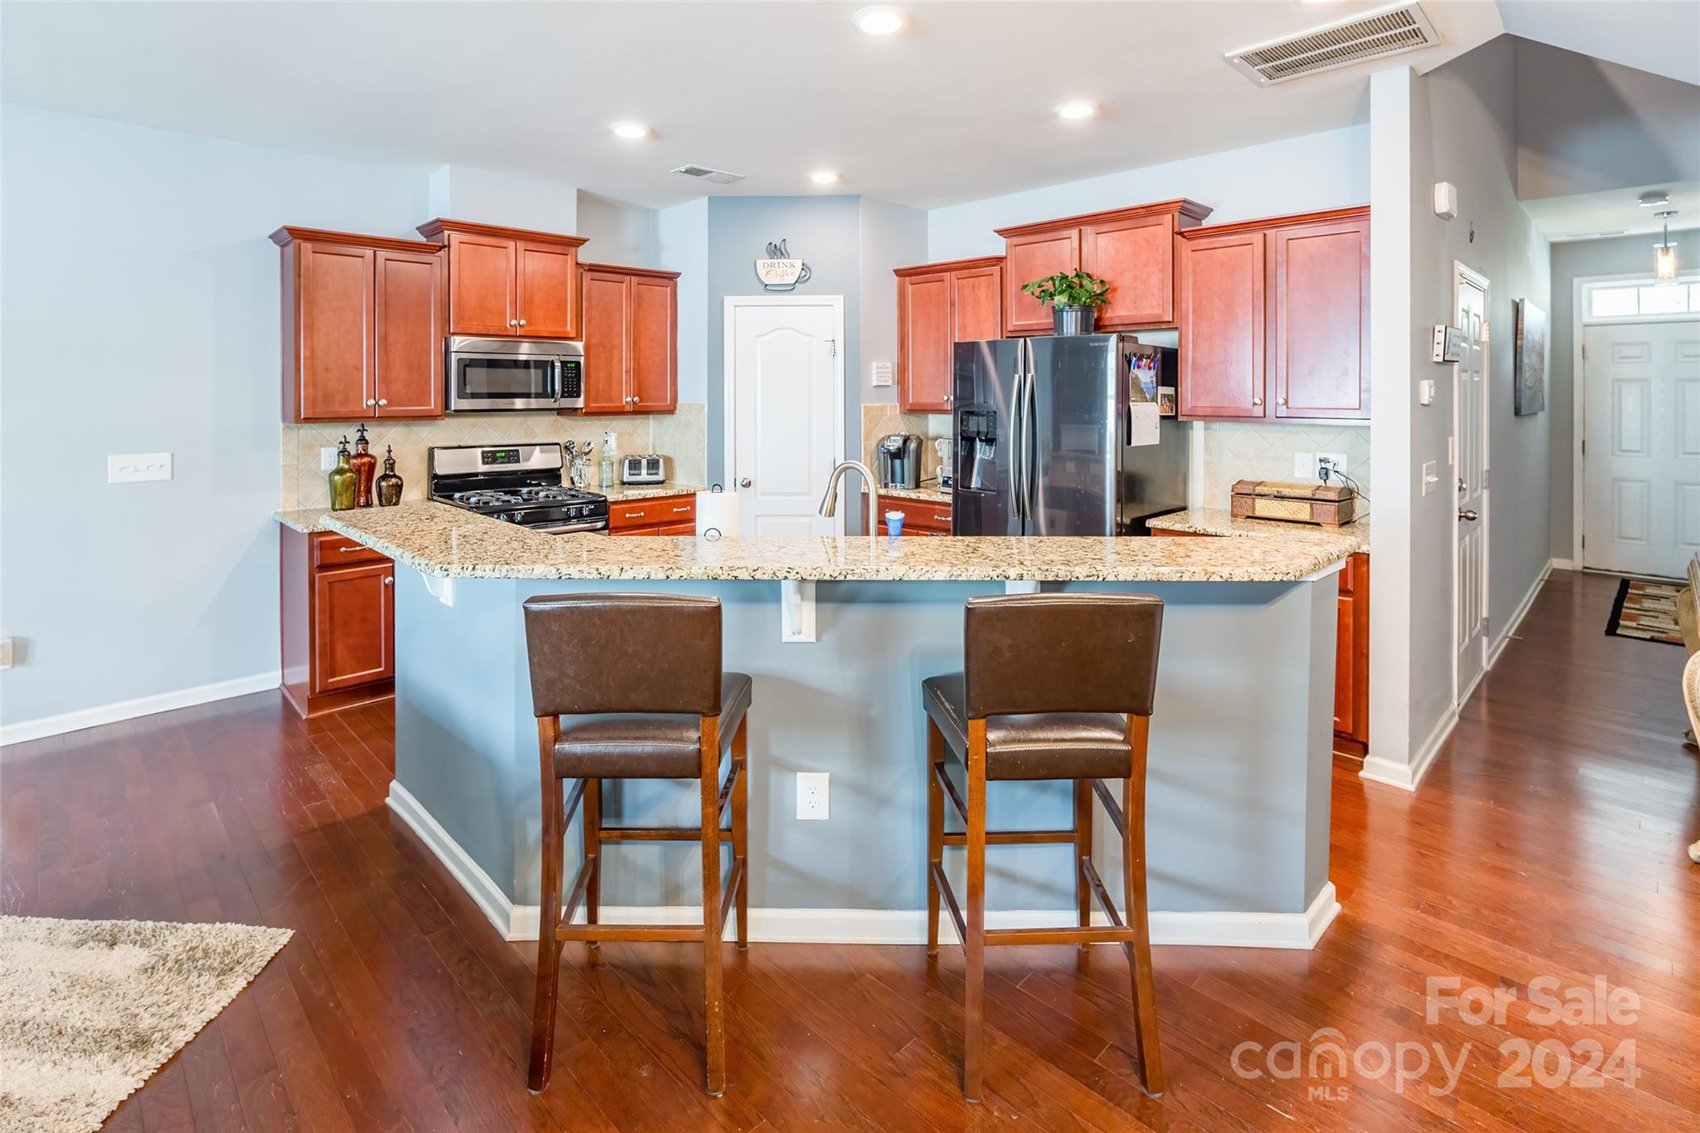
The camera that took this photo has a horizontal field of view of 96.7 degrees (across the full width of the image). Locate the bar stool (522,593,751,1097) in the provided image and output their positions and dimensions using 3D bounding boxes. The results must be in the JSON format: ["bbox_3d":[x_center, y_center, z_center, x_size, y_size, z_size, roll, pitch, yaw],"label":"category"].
[{"bbox_3d":[-0.484,0.573,1.845,0.445,1.080,0.475,0,7,-2],"label":"bar stool"}]

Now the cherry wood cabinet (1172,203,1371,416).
[{"bbox_3d":[2.021,-1.136,3.548,0.380,0.936,0.845,-6,9,-42],"label":"cherry wood cabinet"}]

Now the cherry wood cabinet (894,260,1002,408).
[{"bbox_3d":[0.730,-1.476,4.937,0.370,0.946,0.892,-6,9,-42],"label":"cherry wood cabinet"}]

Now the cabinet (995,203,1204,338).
[{"bbox_3d":[1.390,-1.609,4.223,0.380,0.625,1.127,-6,9,-42],"label":"cabinet"}]

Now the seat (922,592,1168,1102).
[{"bbox_3d":[0.443,0.573,1.840,0.445,1.085,0.475,0,7,-4],"label":"seat"}]

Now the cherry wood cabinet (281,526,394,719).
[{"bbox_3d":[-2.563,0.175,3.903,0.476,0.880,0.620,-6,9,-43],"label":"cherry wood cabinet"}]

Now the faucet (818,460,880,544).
[{"bbox_3d":[-0.002,-0.150,2.420,0.245,0.390,0.075,6,9,40],"label":"faucet"}]

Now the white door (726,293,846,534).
[{"bbox_3d":[-0.418,-0.671,4.800,0.770,2.100,0.090,0,7,-2],"label":"white door"}]

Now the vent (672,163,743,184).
[{"bbox_3d":[-0.813,-2.235,4.302,0.360,0.025,0.205,-6,10,-43],"label":"vent"}]

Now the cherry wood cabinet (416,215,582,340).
[{"bbox_3d":[-2.057,-1.677,4.541,0.845,0.633,0.380,-6,9,-43],"label":"cherry wood cabinet"}]

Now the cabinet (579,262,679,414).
[{"bbox_3d":[-1.463,-1.458,4.871,0.660,0.940,0.350,-6,9,-41],"label":"cabinet"}]

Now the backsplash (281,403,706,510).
[{"bbox_3d":[-1.954,-0.655,4.430,2.127,0.458,0.682,-6,9,-43],"label":"backsplash"}]

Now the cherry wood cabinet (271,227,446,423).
[{"bbox_3d":[-2.596,-1.257,4.037,0.730,0.960,0.380,-6,9,-43],"label":"cherry wood cabinet"}]

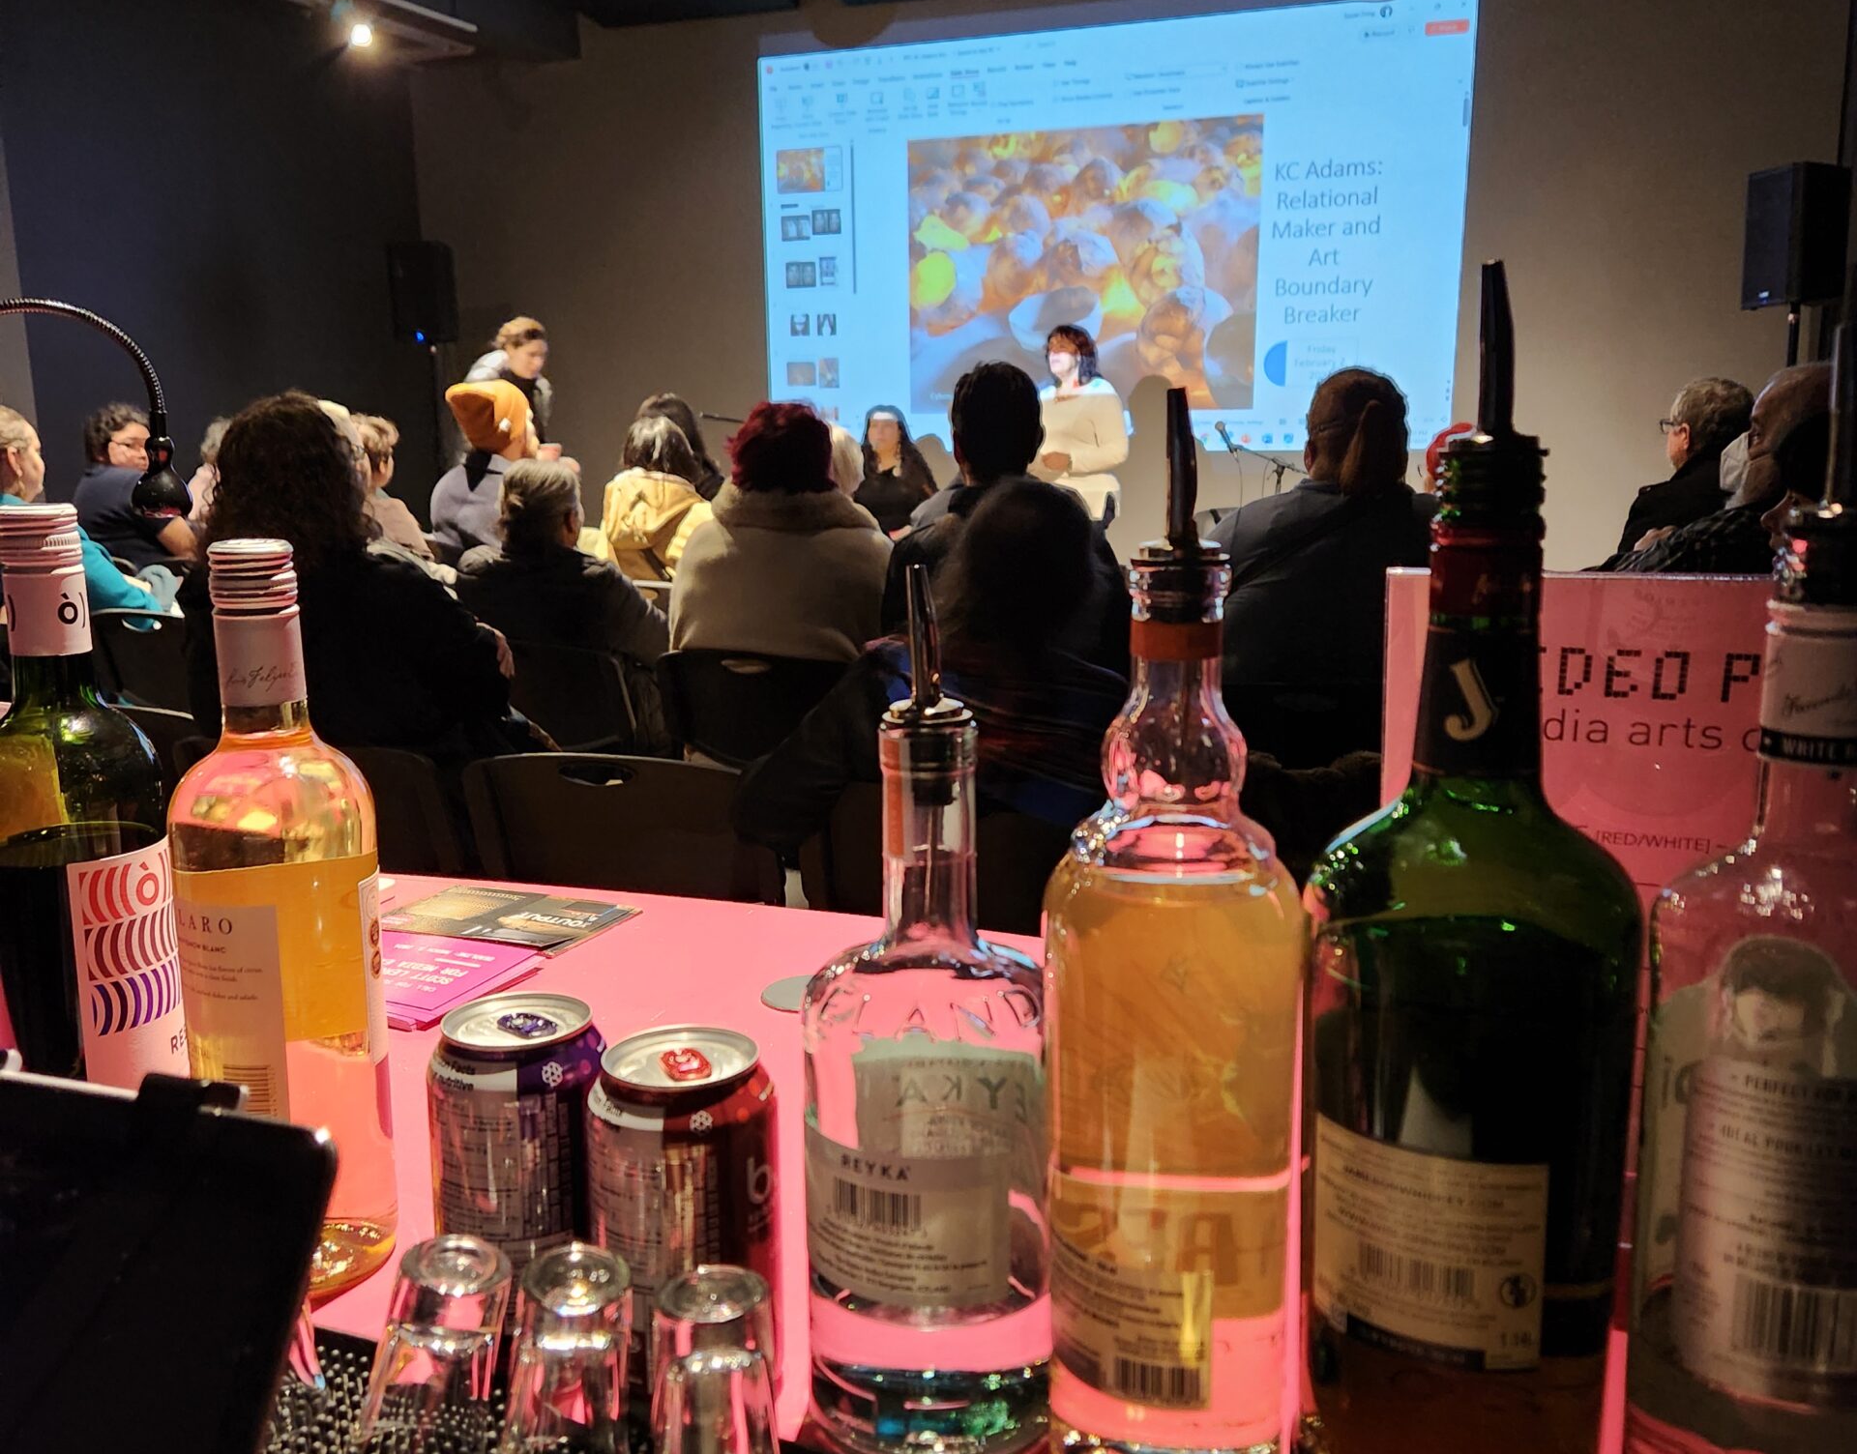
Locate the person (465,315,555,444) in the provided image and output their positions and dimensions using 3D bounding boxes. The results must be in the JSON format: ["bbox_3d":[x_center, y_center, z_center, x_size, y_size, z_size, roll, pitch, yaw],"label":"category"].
[{"bbox_3d":[-1.594,-0.754,6.493,0.500,1.653,0.500,-10,15,-41],"label":"person"}]

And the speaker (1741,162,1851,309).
[{"bbox_3d":[3.466,-1.948,6.577,0.300,0.525,0.320,-4,11,-14],"label":"speaker"}]

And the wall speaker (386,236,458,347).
[{"bbox_3d":[-2.812,-2.412,9.156,0.320,0.525,0.300,3,11,22],"label":"wall speaker"}]

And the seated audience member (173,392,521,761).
[{"bbox_3d":[-0.879,0.052,2.998,0.540,1.300,0.750,5,12,29],"label":"seated audience member"}]

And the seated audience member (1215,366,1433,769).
[{"bbox_3d":[0.828,-0.013,3.300,0.560,1.365,0.850,2,11,12],"label":"seated audience member"}]

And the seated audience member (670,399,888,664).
[{"bbox_3d":[-0.235,-0.056,3.683,0.500,1.321,0.800,2,11,15],"label":"seated audience member"}]

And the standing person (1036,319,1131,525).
[{"bbox_3d":[0.699,-1.053,7.754,0.480,1.650,0.360,10,15,43],"label":"standing person"}]

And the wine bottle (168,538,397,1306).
[{"bbox_3d":[-0.254,0.074,0.647,0.073,0.295,0.073,1,11,6],"label":"wine bottle"}]

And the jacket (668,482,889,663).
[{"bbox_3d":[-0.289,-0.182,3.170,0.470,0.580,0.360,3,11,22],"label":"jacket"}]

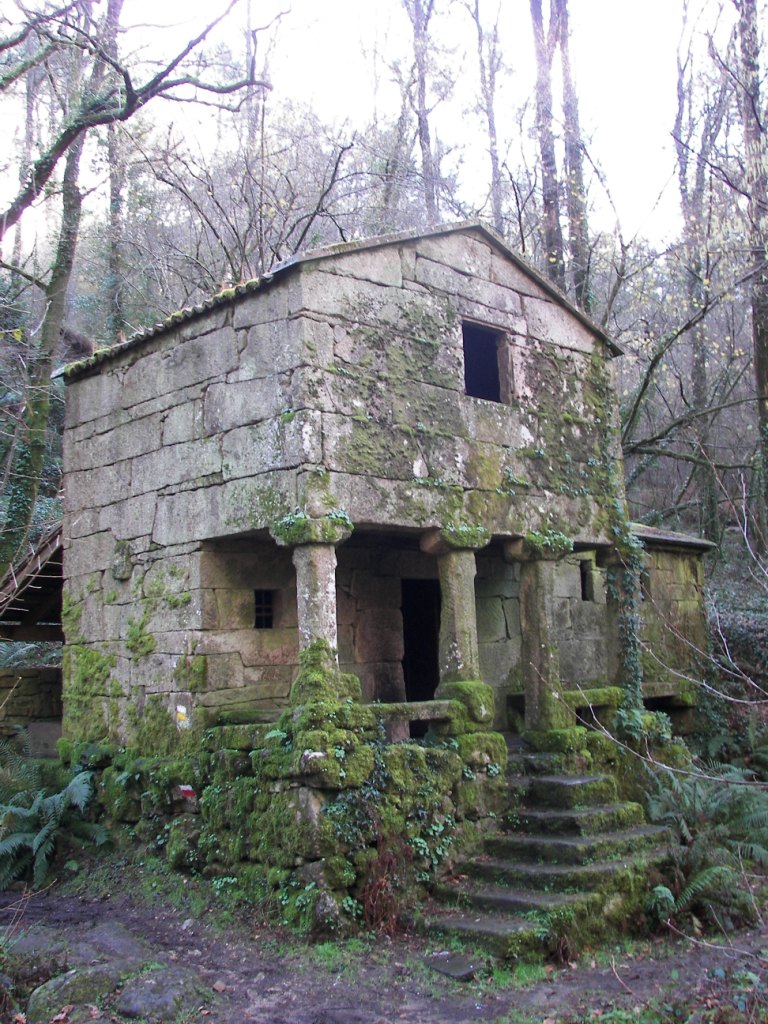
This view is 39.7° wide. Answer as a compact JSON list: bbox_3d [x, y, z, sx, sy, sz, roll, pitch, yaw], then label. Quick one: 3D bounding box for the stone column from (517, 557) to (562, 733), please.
[{"bbox_3d":[1.566,1.323,10.791,0.290,1.736,0.290,5,-10,-42],"label":"stone column"}]

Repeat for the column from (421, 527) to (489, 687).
[{"bbox_3d":[0.689,0.888,10.043,0.455,1.480,0.455,5,-10,-42],"label":"column"}]

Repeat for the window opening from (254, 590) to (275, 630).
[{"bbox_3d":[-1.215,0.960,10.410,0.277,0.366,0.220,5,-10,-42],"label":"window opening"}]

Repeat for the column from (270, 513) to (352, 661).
[{"bbox_3d":[-0.591,0.656,8.887,0.485,1.219,0.485,5,-10,-42],"label":"column"}]

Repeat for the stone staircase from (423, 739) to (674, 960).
[{"bbox_3d":[1.205,2.821,9.293,2.432,1.343,1.726,5,-10,-42],"label":"stone staircase"}]

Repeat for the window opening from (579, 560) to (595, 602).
[{"bbox_3d":[2.561,0.921,13.936,0.253,0.535,0.220,5,-10,-42],"label":"window opening"}]

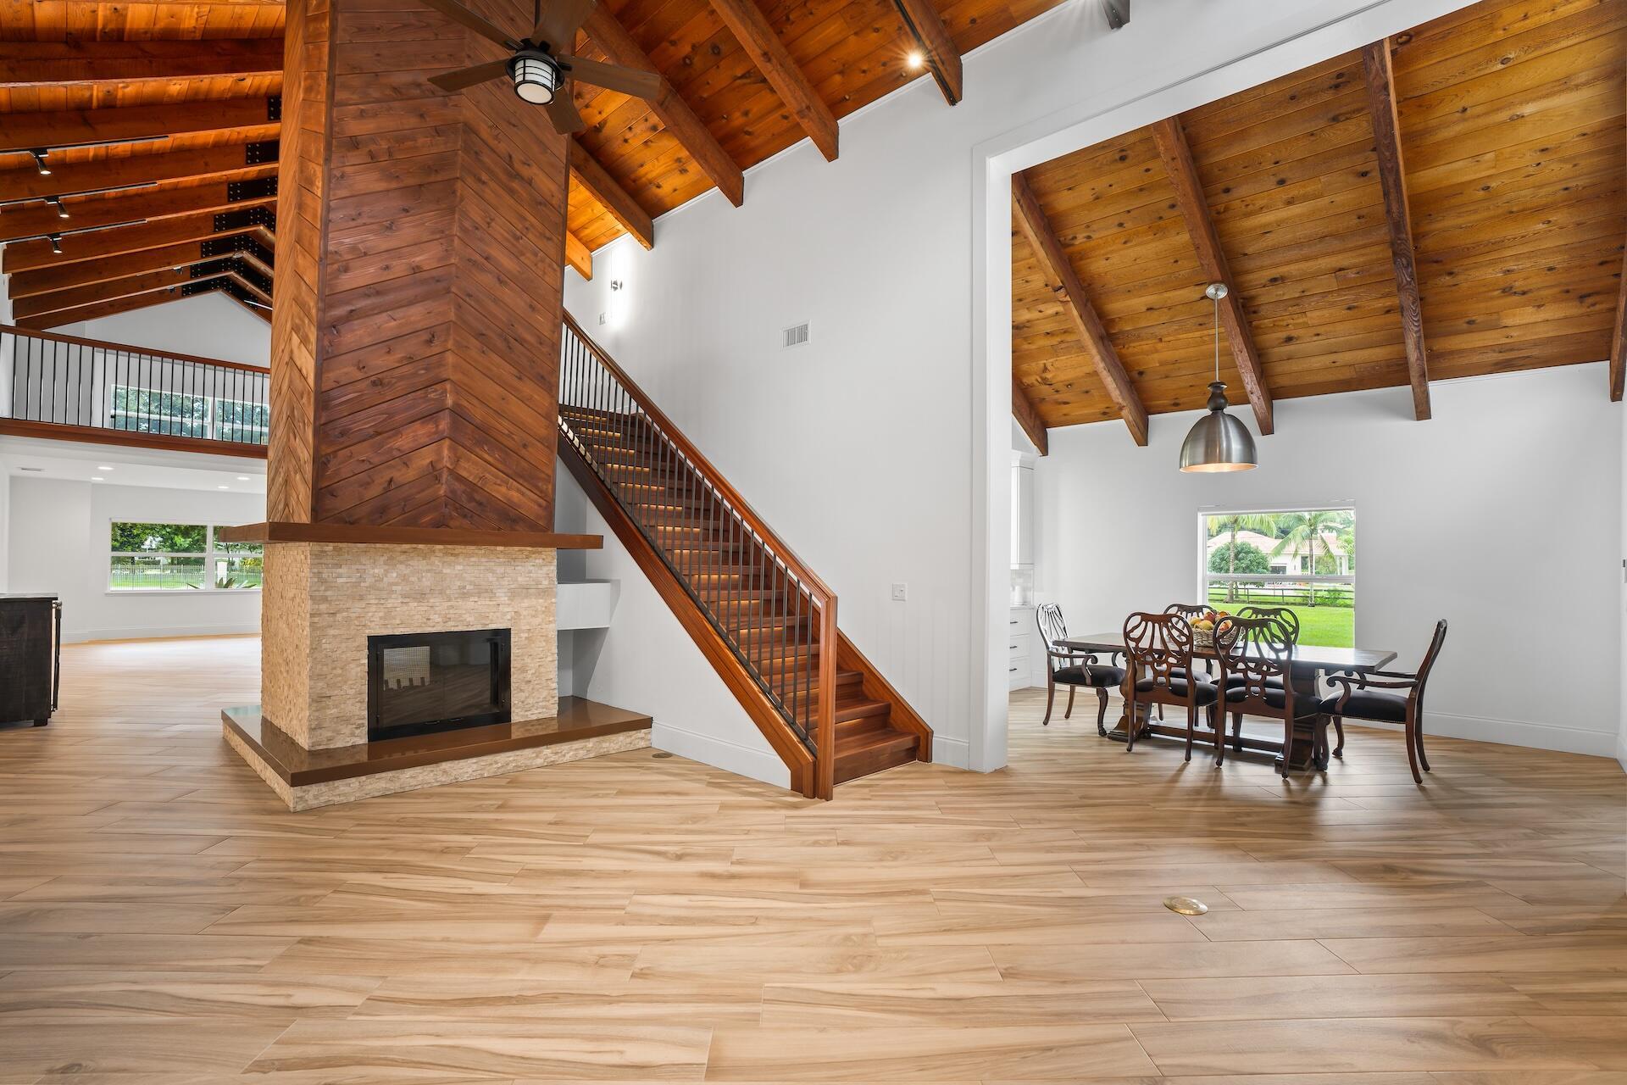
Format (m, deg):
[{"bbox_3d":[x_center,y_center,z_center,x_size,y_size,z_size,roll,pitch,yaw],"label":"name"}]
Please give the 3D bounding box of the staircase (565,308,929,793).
[{"bbox_3d":[-0.892,-0.441,6.085,4.003,4.003,1.181,-1,-2,44],"label":"staircase"}]

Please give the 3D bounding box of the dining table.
[{"bbox_3d":[3.206,1.229,5.801,2.182,0.769,1.112,-1,-2,42],"label":"dining table"}]

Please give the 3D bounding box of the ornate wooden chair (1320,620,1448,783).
[{"bbox_3d":[4.008,1.062,5.083,0.681,1.084,0.612,-1,-2,42],"label":"ornate wooden chair"}]

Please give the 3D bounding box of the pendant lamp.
[{"bbox_3d":[3.313,-1.363,5.950,0.550,1.515,0.550,-1,-2,42],"label":"pendant lamp"}]

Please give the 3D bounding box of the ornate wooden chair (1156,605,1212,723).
[{"bbox_3d":[3.204,1.095,6.331,0.530,1.070,0.667,-1,-2,42],"label":"ornate wooden chair"}]

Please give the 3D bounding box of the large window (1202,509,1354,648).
[{"bbox_3d":[4.496,0.358,7.069,1.293,1.334,0.130,-1,-2,44],"label":"large window"}]

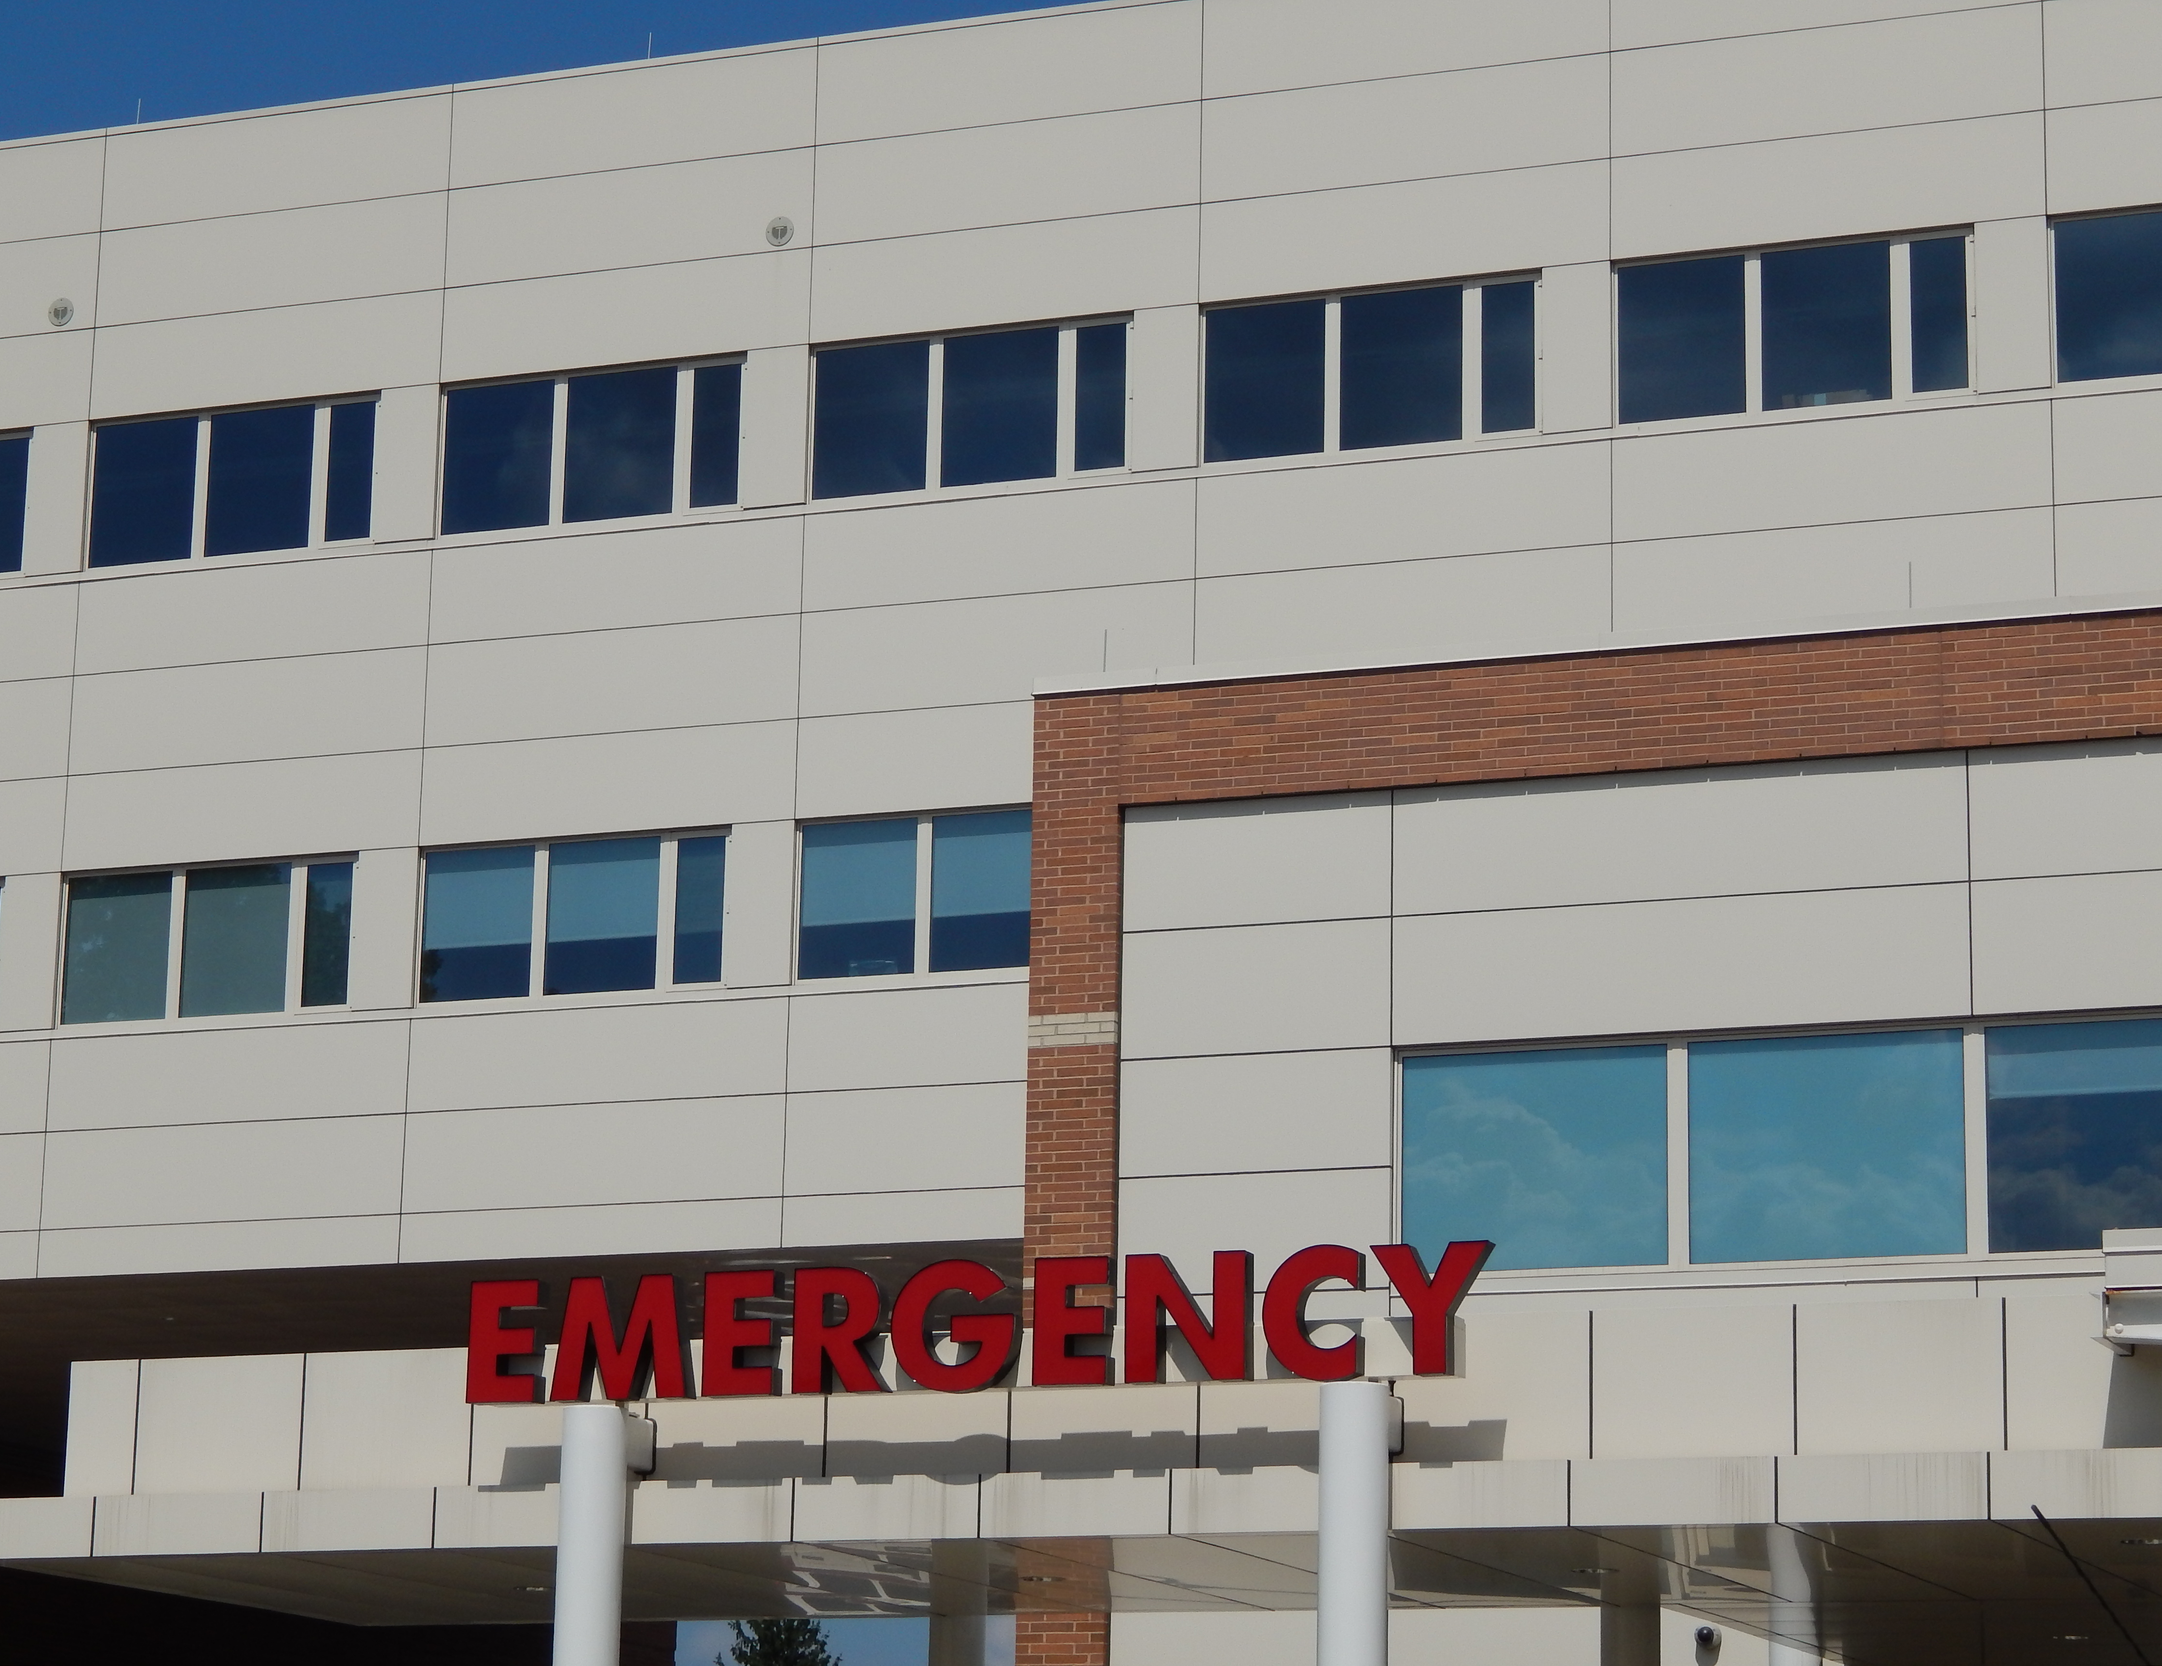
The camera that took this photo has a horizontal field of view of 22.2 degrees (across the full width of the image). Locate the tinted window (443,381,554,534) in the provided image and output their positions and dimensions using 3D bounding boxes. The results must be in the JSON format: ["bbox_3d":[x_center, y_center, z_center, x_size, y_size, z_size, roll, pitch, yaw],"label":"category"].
[{"bbox_3d":[-5.437,-3.508,51.743,1.100,1.389,0.100,-4,-14,21],"label":"tinted window"}]

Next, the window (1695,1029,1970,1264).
[{"bbox_3d":[4.718,1.990,34.825,1.777,1.428,0.100,-4,-14,21],"label":"window"}]

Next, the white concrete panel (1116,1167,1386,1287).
[{"bbox_3d":[1.113,2.547,35.034,1.816,0.753,0.100,-4,-14,21],"label":"white concrete panel"}]

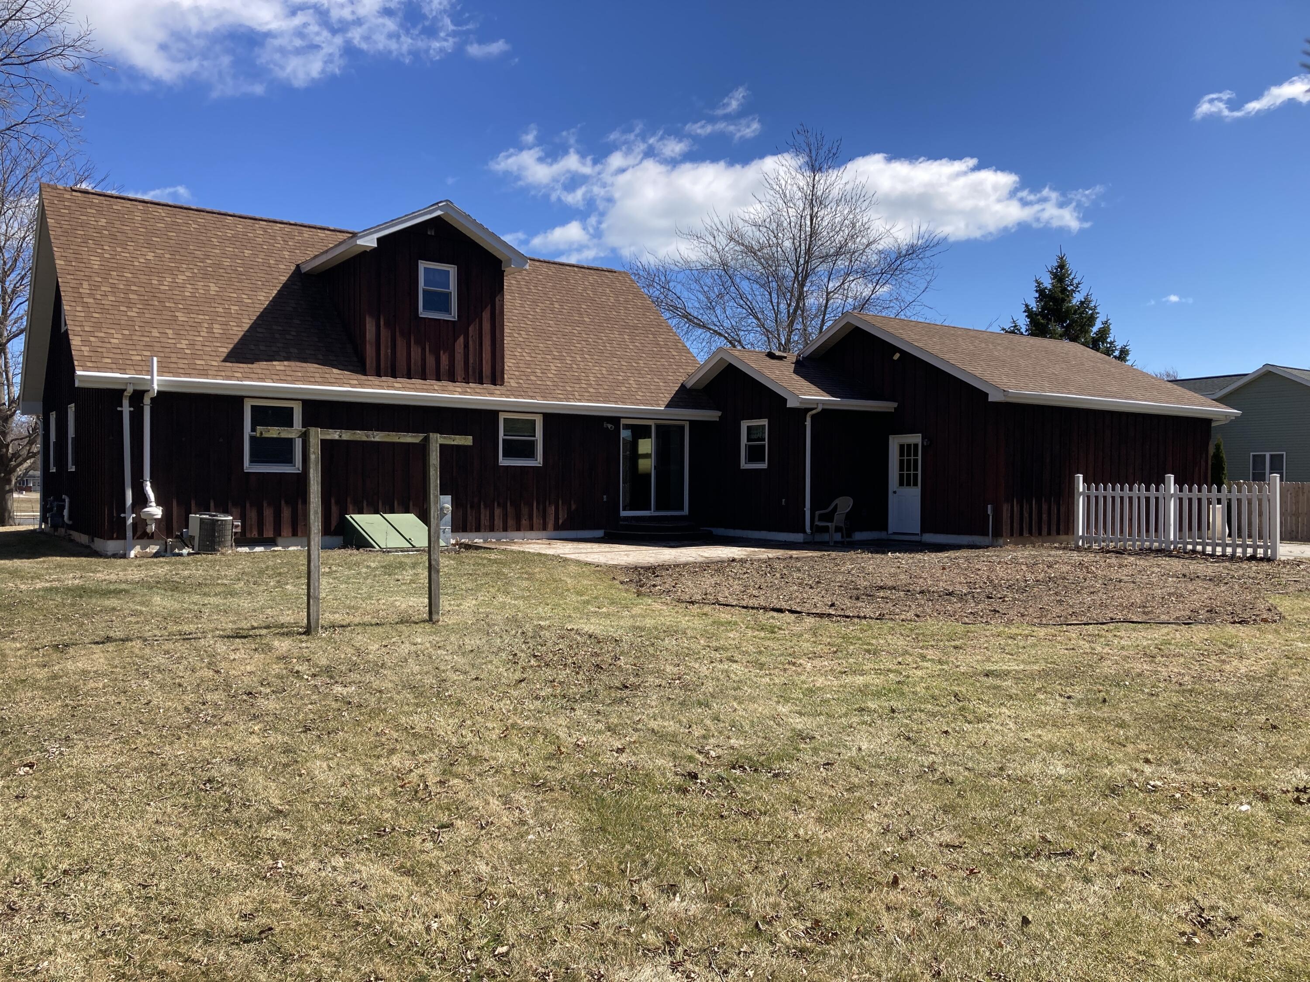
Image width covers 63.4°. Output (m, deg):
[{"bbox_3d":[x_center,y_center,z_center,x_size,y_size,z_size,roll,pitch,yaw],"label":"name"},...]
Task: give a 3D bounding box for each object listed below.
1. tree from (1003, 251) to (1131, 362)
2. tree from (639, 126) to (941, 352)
[{"bbox_3d":[15.776,-4.191,41.037,6.000,10.664,6.000,0,0,0],"label":"tree"},{"bbox_3d":[4.552,-5.655,36.047,10.800,13.480,10.800,0,0,0],"label":"tree"}]

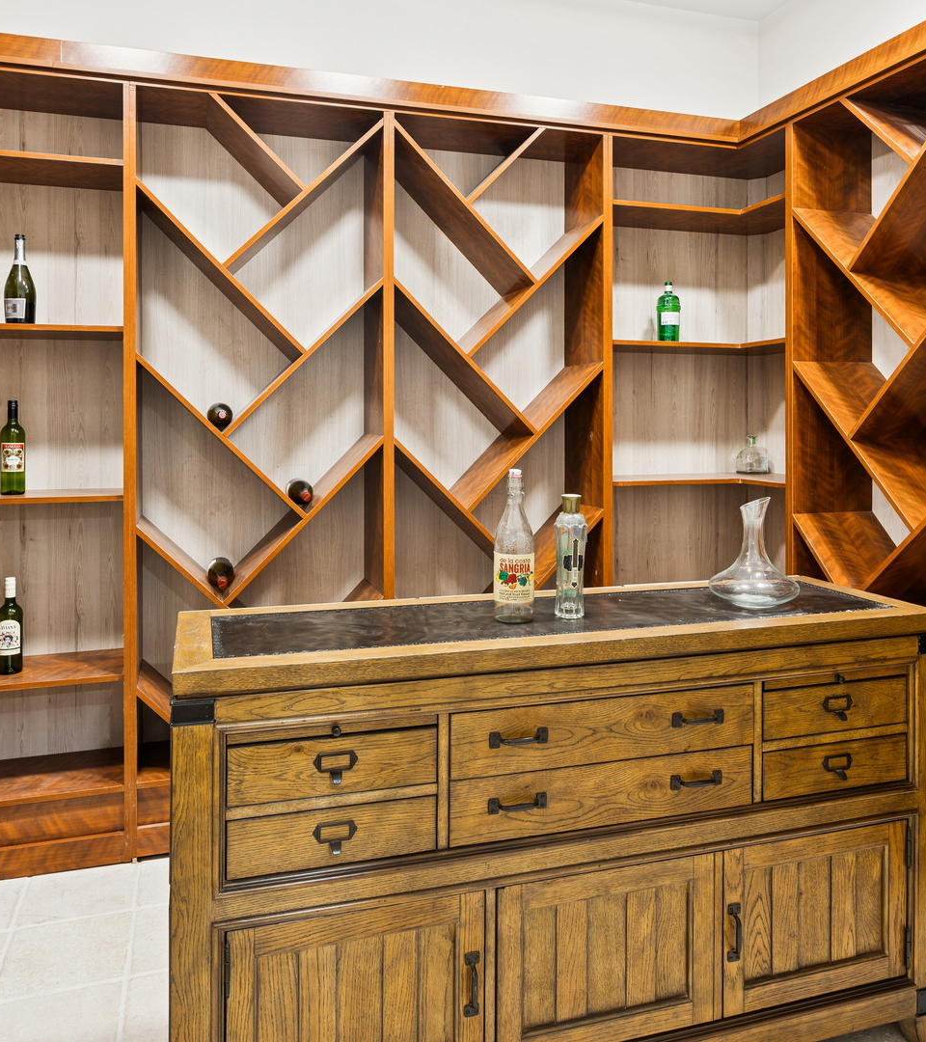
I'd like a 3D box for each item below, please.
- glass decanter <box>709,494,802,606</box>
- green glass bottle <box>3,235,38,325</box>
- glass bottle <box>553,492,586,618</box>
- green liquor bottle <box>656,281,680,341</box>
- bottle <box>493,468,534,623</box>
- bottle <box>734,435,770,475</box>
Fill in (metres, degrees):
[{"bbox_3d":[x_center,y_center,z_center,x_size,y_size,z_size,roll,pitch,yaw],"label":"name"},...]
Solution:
[{"bbox_3d":[0.655,0.066,1.765,0.194,0.241,0.194,1,4,17],"label":"glass decanter"},{"bbox_3d":[-1.407,-0.760,2.485,0.088,0.303,0.088,-2,5,-29],"label":"green glass bottle"},{"bbox_3d":[0.230,0.072,1.665,0.068,0.256,0.068,1,4,8],"label":"glass bottle"},{"bbox_3d":[0.791,-0.801,3.000,0.088,0.235,0.088,1,4,15],"label":"green liquor bottle"},{"bbox_3d":[0.109,0.048,1.640,0.086,0.312,0.086,0,4,4],"label":"bottle"},{"bbox_3d":[1.205,-0.276,3.250,0.118,0.160,0.105,1,4,20],"label":"bottle"}]

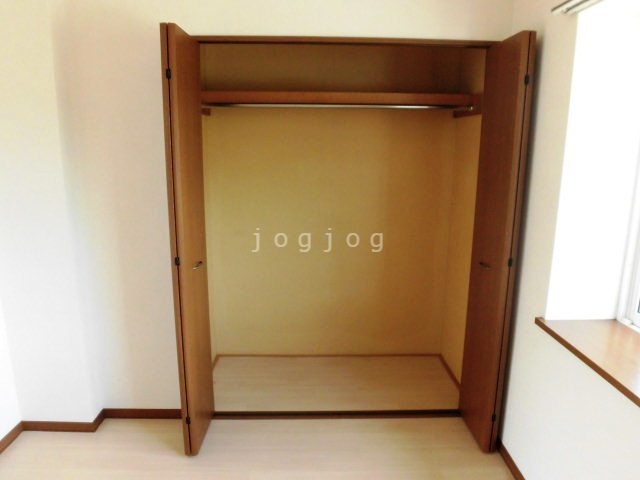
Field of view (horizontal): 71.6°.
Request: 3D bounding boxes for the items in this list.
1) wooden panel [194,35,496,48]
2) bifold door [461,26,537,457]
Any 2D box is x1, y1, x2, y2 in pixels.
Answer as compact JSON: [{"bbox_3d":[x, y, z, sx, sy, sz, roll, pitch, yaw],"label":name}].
[{"bbox_3d":[0.127,-0.949,2.146,1.500,0.033,0.060,0,11,-1],"label":"wooden panel"},{"bbox_3d":[0.848,0.064,2.193,0.066,1.975,0.350,0,11,-3],"label":"bifold door"}]

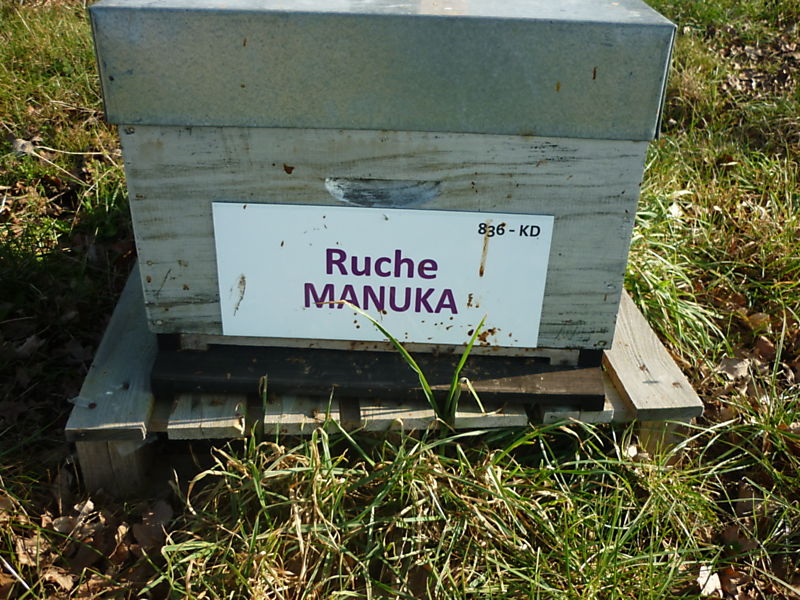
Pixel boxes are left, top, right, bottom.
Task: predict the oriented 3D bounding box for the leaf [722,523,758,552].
[{"bbox_3d":[0.325,0.227,0.730,0.037,0.010,0.032,19,34,28],"label":"leaf"}]

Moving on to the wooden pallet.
[{"bbox_3d":[-0.041,-0.039,1.107,0.615,0.110,0.800,-1,30,-5],"label":"wooden pallet"}]

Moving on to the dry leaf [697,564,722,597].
[{"bbox_3d":[0.268,0.242,0.660,0.020,0.011,0.029,11,28,19],"label":"dry leaf"}]

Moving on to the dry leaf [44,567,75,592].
[{"bbox_3d":[-0.288,0.236,0.644,0.031,0.009,0.016,16,30,27],"label":"dry leaf"}]

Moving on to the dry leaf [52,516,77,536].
[{"bbox_3d":[-0.318,0.213,0.722,0.023,0.007,0.021,-15,34,-27],"label":"dry leaf"}]

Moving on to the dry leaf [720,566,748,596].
[{"bbox_3d":[0.298,0.251,0.679,0.026,0.009,0.029,20,35,28],"label":"dry leaf"}]

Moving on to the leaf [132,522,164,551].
[{"bbox_3d":[-0.230,0.216,0.699,0.027,0.010,0.025,-6,27,-15],"label":"leaf"}]

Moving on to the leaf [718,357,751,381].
[{"bbox_3d":[0.420,0.087,0.958,0.041,0.010,0.037,17,33,24],"label":"leaf"}]

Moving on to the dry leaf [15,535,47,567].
[{"bbox_3d":[-0.326,0.221,0.673,0.026,0.011,0.029,-9,28,-21],"label":"dry leaf"}]

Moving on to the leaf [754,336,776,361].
[{"bbox_3d":[0.483,0.064,1.007,0.030,0.010,0.038,18,34,25],"label":"leaf"}]

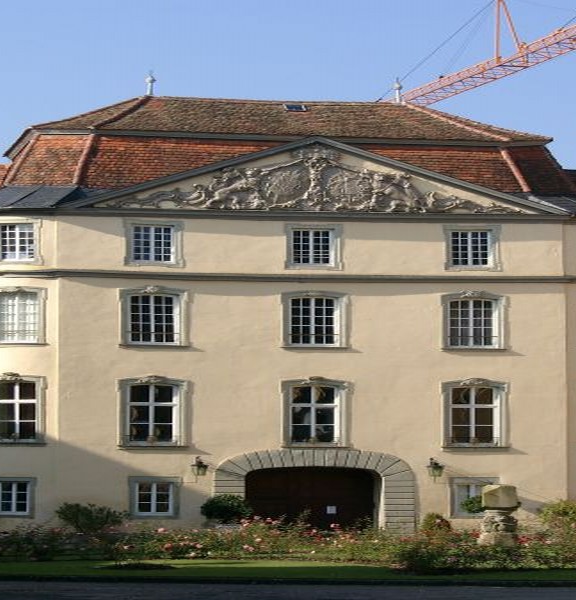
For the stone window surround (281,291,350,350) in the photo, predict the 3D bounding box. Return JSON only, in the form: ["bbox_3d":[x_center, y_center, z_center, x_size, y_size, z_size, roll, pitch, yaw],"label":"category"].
[{"bbox_3d":[0.867,0.638,68.073,2.243,1.900,0.350,1,-3,-6],"label":"stone window surround"}]

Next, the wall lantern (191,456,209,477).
[{"bbox_3d":[-2.927,5.524,68.798,0.595,0.695,0.600,1,-5,-7],"label":"wall lantern"}]

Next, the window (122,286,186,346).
[{"bbox_3d":[-4.343,0.540,67.583,2.075,1.948,0.270,1,-3,-6],"label":"window"}]

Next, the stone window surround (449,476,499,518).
[{"bbox_3d":[6.332,6.686,70.423,1.693,1.416,0.300,1,-5,-7],"label":"stone window surround"}]

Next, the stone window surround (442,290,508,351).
[{"bbox_3d":[6.330,0.699,70.968,2.298,2.054,0.300,1,-5,-7],"label":"stone window surround"}]

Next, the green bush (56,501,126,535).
[{"bbox_3d":[-5.586,6.180,58.830,2.027,0.900,1.700,0,-5,-6],"label":"green bush"}]

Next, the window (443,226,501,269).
[{"bbox_3d":[5.550,-1.558,62.905,1.658,1.339,0.300,0,-5,-6],"label":"window"}]

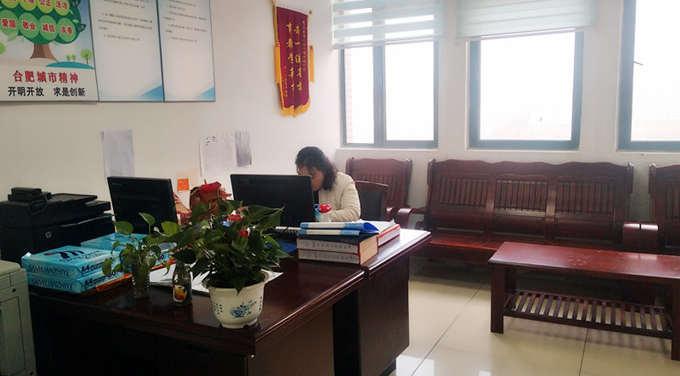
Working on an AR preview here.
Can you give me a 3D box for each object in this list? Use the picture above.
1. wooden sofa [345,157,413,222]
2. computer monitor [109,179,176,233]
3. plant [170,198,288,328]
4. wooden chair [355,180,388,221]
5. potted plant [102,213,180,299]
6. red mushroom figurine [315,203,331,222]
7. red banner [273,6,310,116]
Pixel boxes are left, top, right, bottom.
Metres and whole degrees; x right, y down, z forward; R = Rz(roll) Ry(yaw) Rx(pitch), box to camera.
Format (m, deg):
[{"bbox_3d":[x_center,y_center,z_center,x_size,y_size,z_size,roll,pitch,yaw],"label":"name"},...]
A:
[{"bbox_3d":[0.242,0.295,4.388,0.680,0.990,0.680,2,9,26],"label":"wooden sofa"},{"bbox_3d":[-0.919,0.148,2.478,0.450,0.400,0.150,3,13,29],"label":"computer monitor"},{"bbox_3d":[-0.362,0.241,1.692,0.360,0.405,0.350,-2,8,0],"label":"plant"},{"bbox_3d":[-0.004,0.459,3.465,0.580,0.950,0.580,3,9,29],"label":"wooden chair"},{"bbox_3d":[-0.766,0.263,1.955,0.280,0.315,0.230,3,9,29],"label":"potted plant"},{"bbox_3d":[-0.094,0.180,2.808,0.080,0.150,0.070,3,9,28],"label":"red mushroom figurine"},{"bbox_3d":[-0.358,-1.038,4.272,0.040,0.870,0.500,3,9,29],"label":"red banner"}]

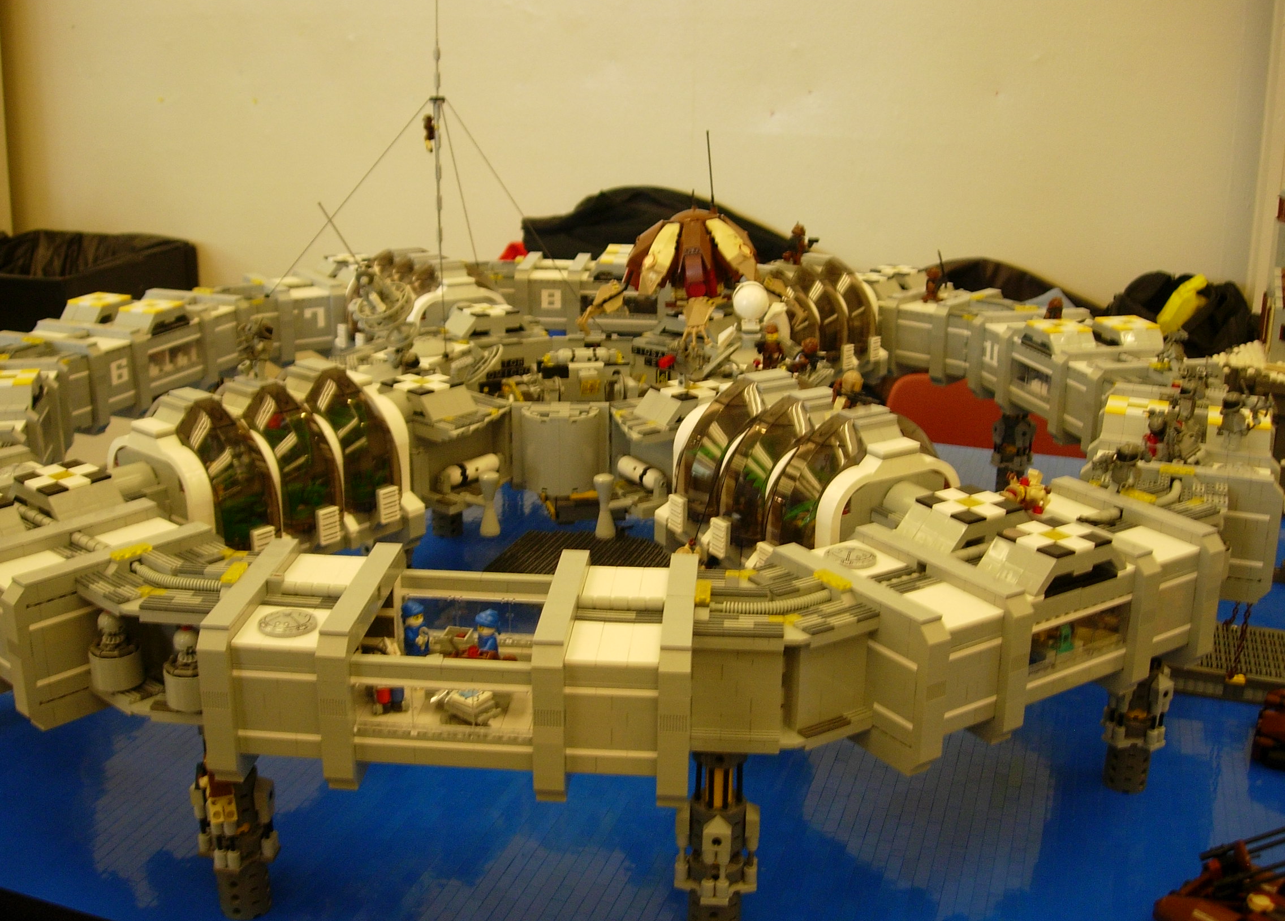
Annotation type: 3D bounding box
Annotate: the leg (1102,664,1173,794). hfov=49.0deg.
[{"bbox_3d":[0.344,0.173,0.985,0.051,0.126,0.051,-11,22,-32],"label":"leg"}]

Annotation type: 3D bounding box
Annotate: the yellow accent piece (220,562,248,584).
[{"bbox_3d":[-0.230,0.064,0.796,0.008,0.004,0.024,2,18,4],"label":"yellow accent piece"}]

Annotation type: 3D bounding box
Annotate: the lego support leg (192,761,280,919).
[{"bbox_3d":[-0.241,0.215,0.836,0.051,0.128,0.051,2,18,4],"label":"lego support leg"}]

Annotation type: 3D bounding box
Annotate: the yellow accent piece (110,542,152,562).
[{"bbox_3d":[-0.299,0.053,0.825,0.008,0.004,0.024,17,24,39],"label":"yellow accent piece"}]

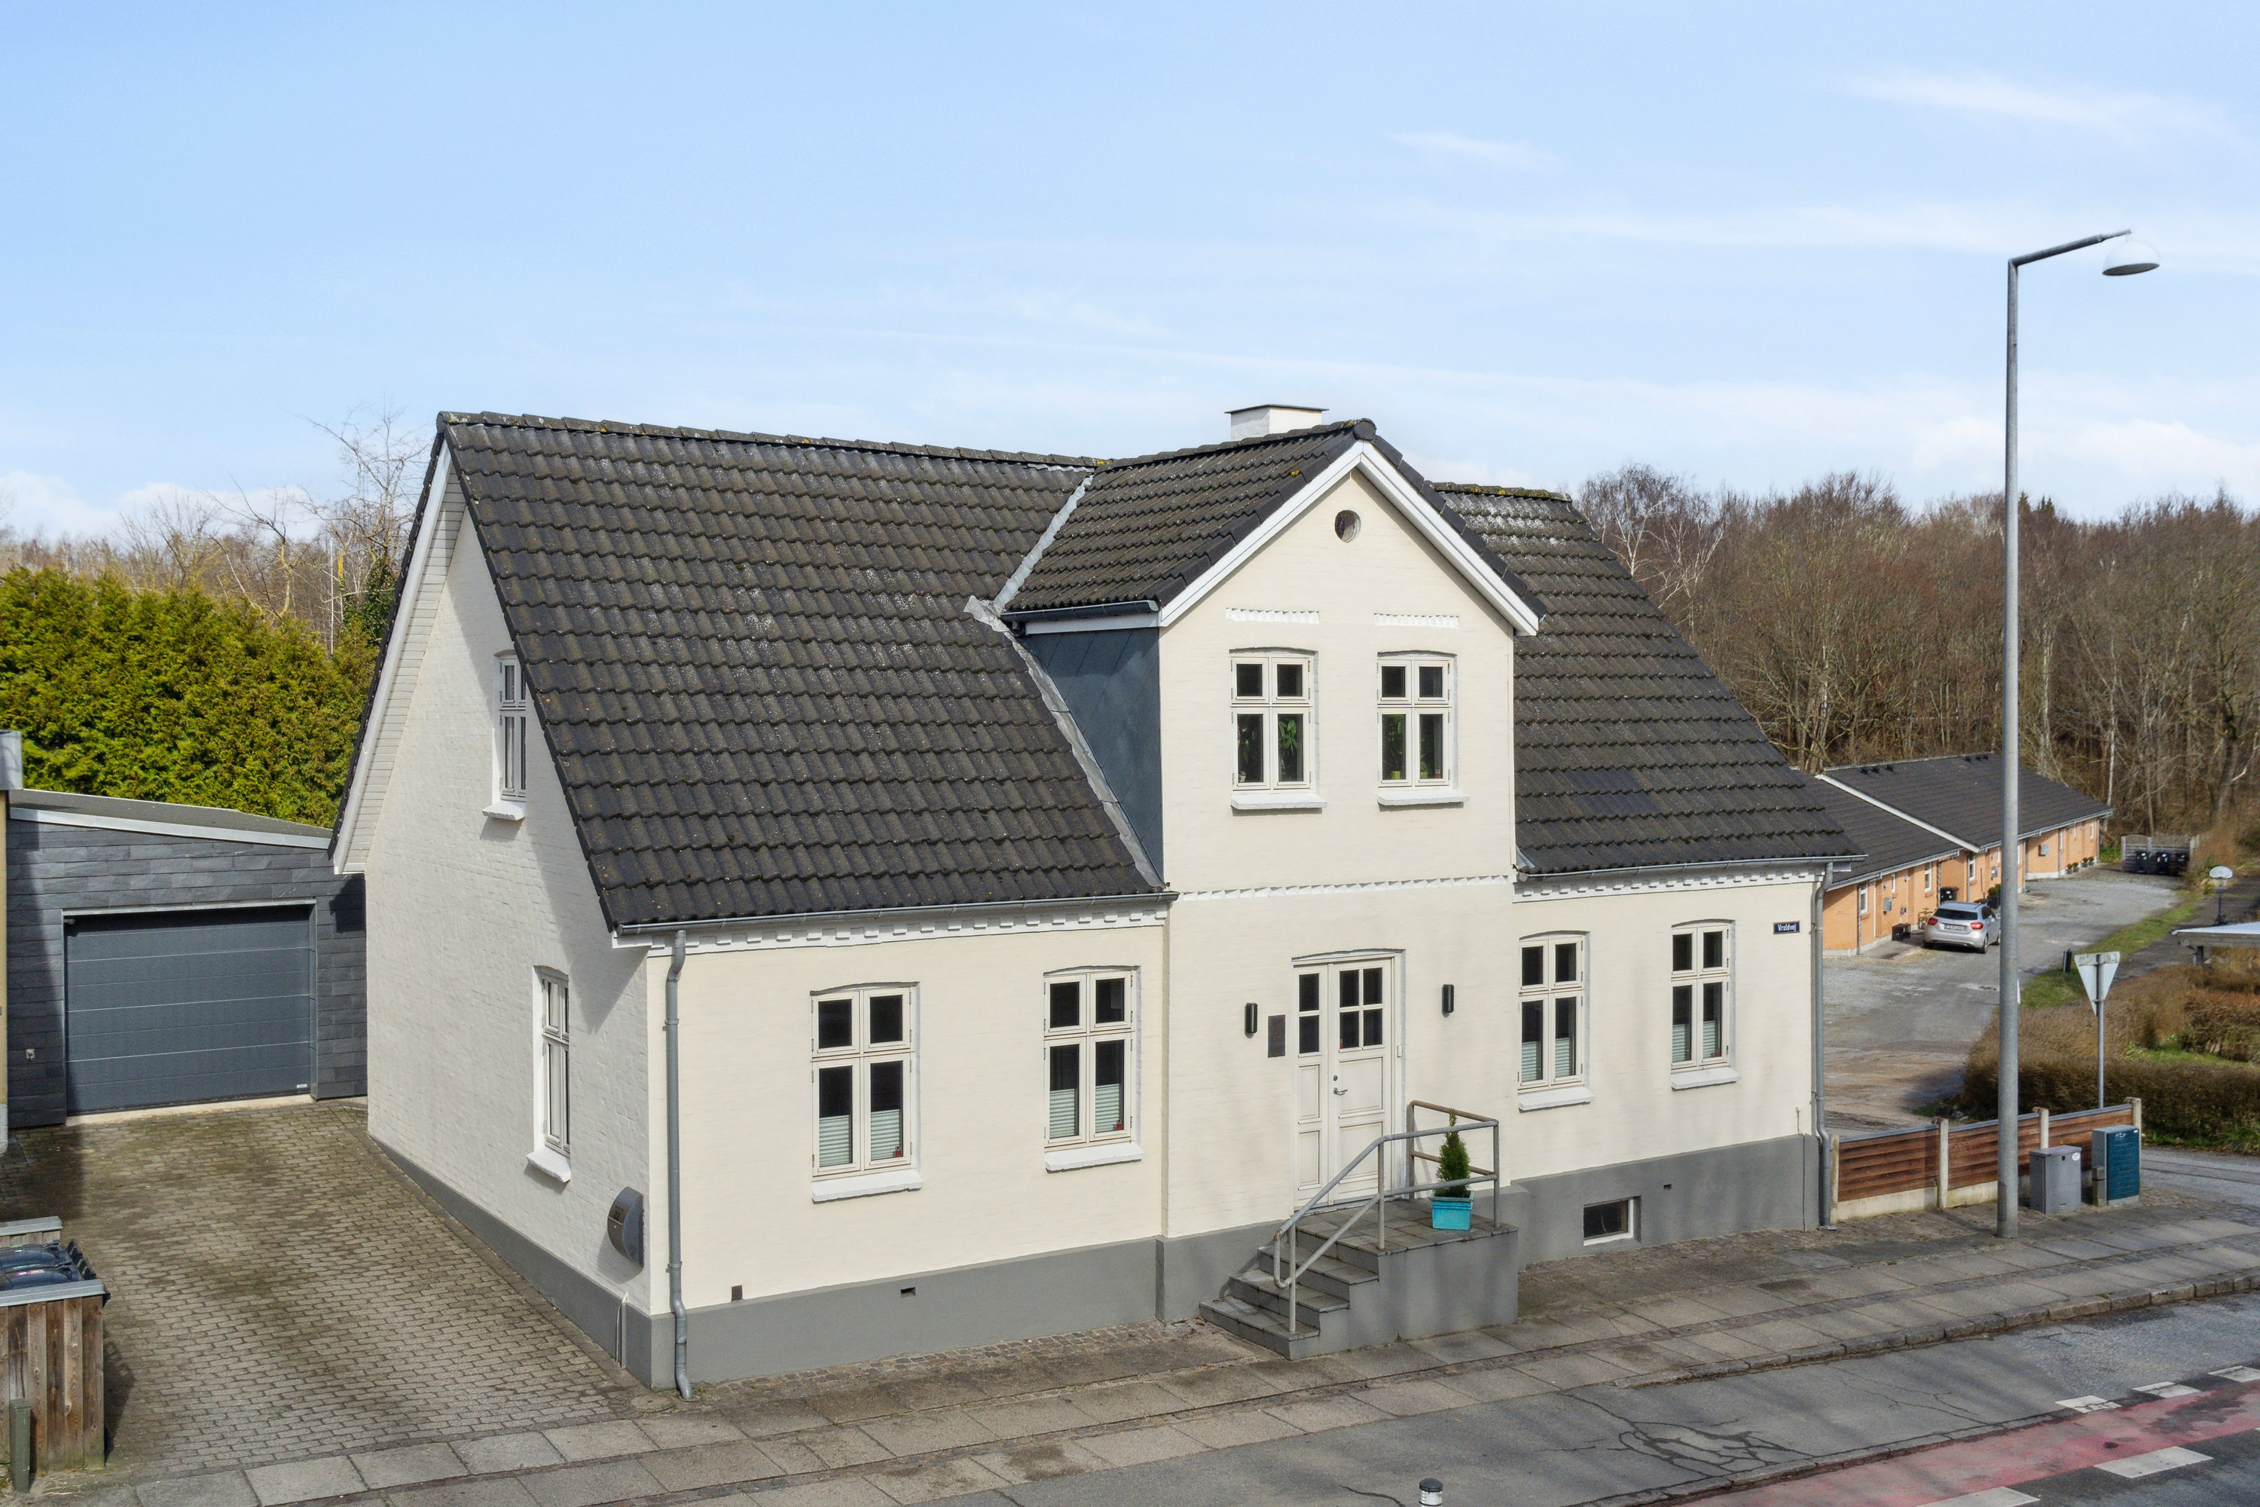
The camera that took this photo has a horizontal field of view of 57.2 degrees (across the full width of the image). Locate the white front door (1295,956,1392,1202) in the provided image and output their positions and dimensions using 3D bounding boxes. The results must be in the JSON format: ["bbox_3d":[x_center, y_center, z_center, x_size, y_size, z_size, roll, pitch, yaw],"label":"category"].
[{"bbox_3d":[1.872,2.913,18.644,1.220,2.190,0.130,-1,1,-31],"label":"white front door"}]

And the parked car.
[{"bbox_3d":[25.160,5.170,62.600,1.790,1.440,4.300,0,1,31],"label":"parked car"}]

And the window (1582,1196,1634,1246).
[{"bbox_3d":[4.668,4.577,20.274,0.735,0.410,0.120,-1,1,-31],"label":"window"}]

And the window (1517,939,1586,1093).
[{"bbox_3d":[4.034,2.470,19.933,0.895,1.440,0.140,-1,1,-31],"label":"window"}]

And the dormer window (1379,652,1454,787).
[{"bbox_3d":[2.580,-0.285,18.918,0.910,1.210,0.140,-1,1,-31],"label":"dormer window"}]

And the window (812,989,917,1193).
[{"bbox_3d":[-2.095,2.551,16.252,0.905,1.440,0.140,-1,1,-31],"label":"window"}]

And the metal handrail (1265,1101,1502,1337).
[{"bbox_3d":[1.855,3.896,17.645,2.360,1.510,1.180,-1,1,-31],"label":"metal handrail"}]

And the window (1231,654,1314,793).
[{"bbox_3d":[1.221,-0.267,18.102,0.920,1.210,0.140,-1,1,-31],"label":"window"}]

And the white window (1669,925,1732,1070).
[{"bbox_3d":[5.751,2.446,20.964,0.890,1.440,0.140,-1,1,-31],"label":"white window"}]

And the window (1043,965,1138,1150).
[{"bbox_3d":[-0.348,2.528,17.301,0.900,1.440,0.140,-1,1,-31],"label":"window"}]

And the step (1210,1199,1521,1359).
[{"bbox_3d":[1.984,4.499,17.704,2.390,0.800,1.280,-1,1,-31],"label":"step"}]

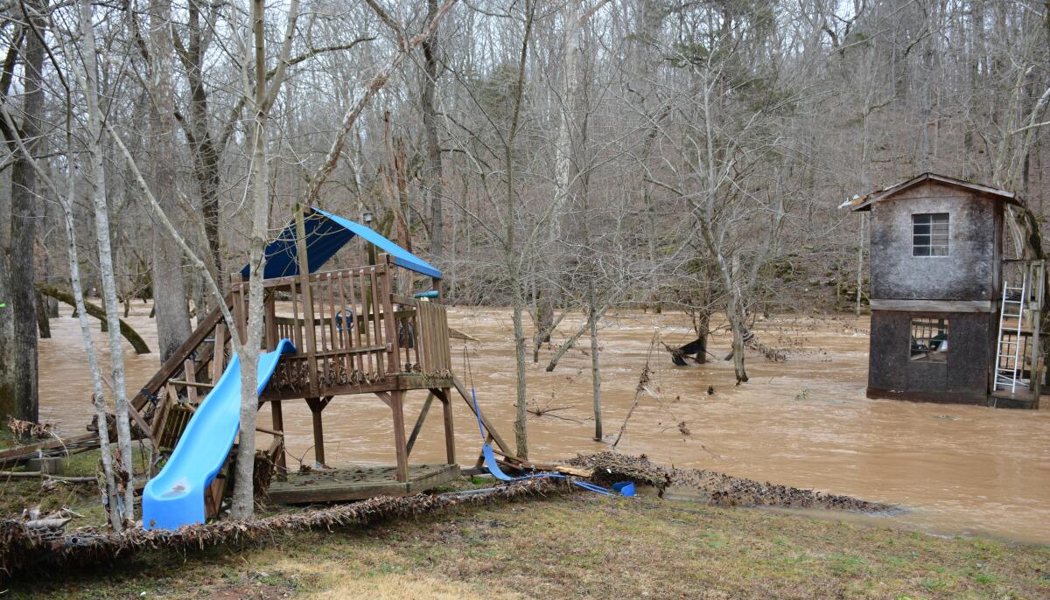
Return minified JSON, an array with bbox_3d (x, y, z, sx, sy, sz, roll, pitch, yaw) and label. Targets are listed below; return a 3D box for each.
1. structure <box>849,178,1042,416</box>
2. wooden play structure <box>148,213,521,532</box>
[{"bbox_3d":[9.640,-0.191,19.837,3.720,5.180,3.000,1,2,34],"label":"structure"},{"bbox_3d":[-2.209,0.508,9.874,2.450,3.400,4.000,-3,-2,14],"label":"wooden play structure"}]

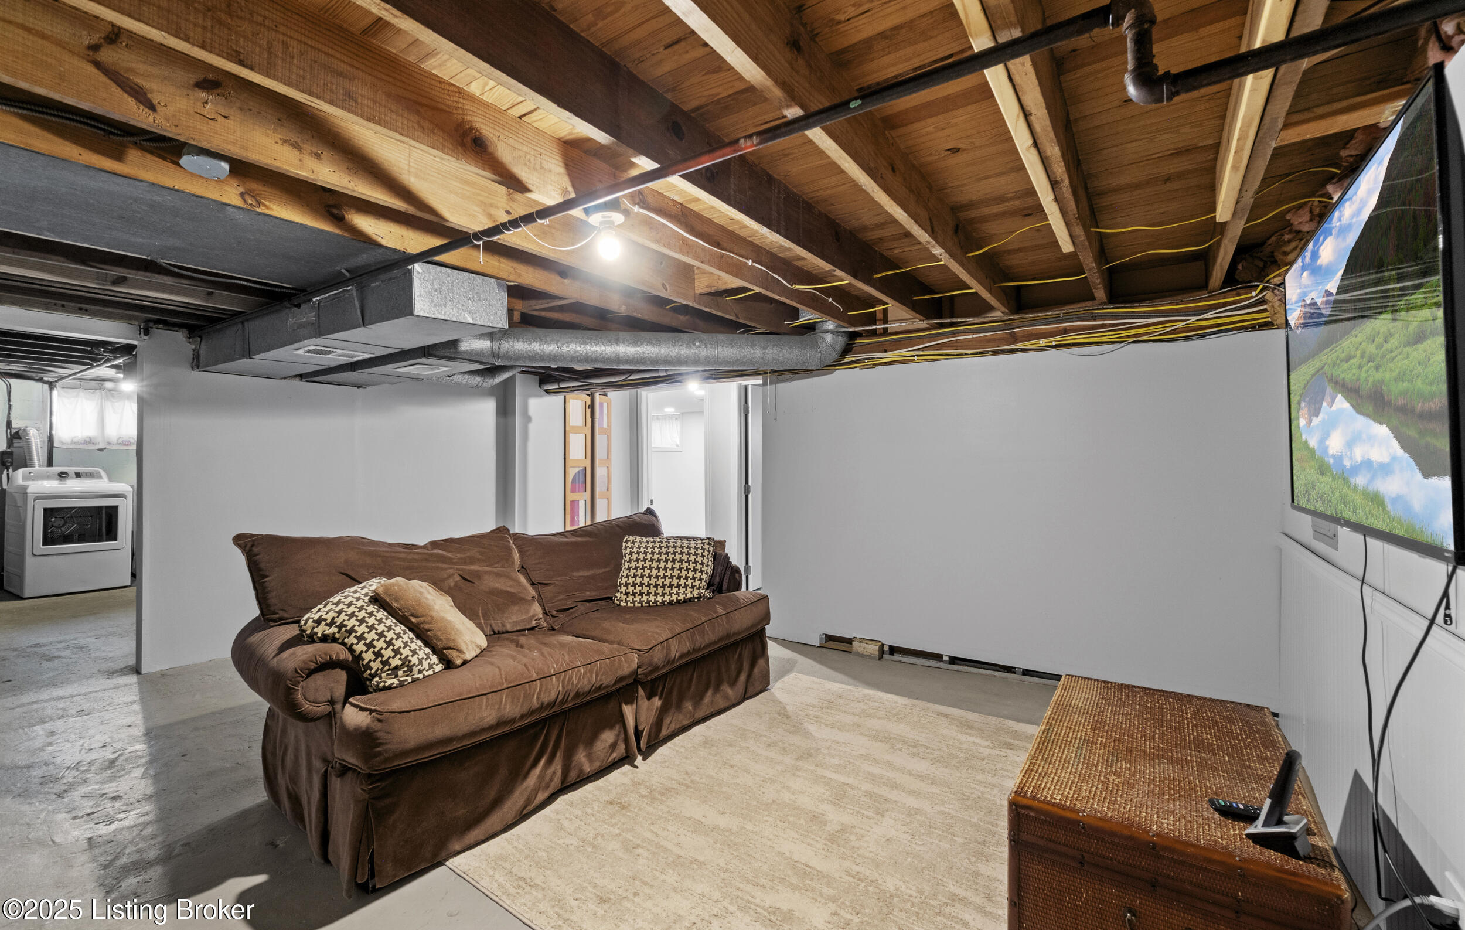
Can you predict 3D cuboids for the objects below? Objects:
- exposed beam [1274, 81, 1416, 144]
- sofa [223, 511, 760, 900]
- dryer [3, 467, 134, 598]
[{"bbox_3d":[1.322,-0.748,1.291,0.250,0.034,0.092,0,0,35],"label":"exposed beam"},{"bbox_3d":[-0.739,0.677,2.565,0.970,0.860,2.000,0,0,38],"label":"sofa"},{"bbox_3d":[-6.403,0.618,5.894,0.740,1.130,0.686,0,0,31],"label":"dryer"}]

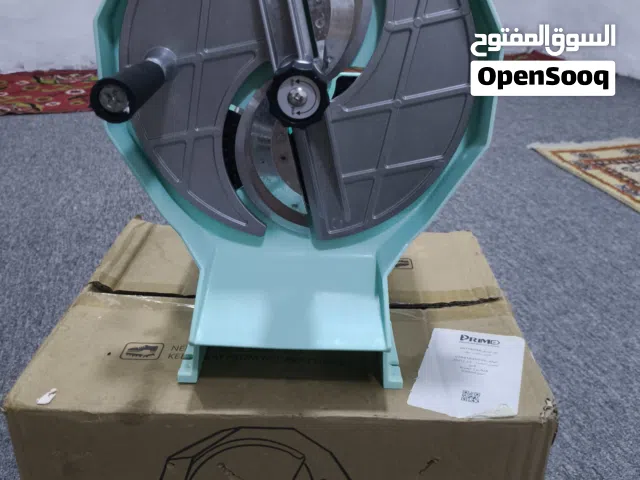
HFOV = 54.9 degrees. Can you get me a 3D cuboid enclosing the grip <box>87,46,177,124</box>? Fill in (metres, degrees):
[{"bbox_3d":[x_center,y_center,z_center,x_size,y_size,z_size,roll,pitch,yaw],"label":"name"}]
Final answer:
[{"bbox_3d":[-0.119,-0.106,0.408,0.025,0.025,0.128,1,25,-2],"label":"grip"}]

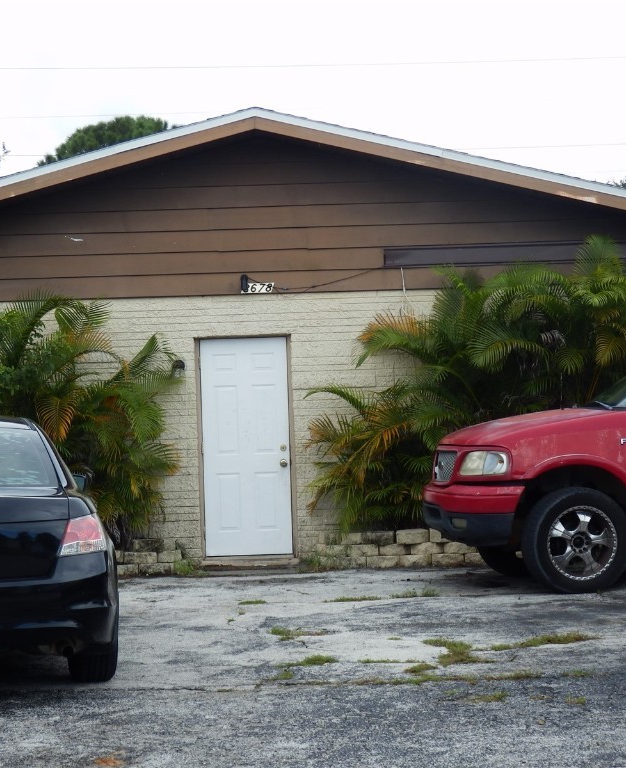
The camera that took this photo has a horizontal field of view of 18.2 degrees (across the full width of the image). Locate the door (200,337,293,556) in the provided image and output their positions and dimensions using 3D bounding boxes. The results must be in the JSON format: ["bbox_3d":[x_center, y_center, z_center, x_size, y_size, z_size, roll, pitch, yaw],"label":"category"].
[{"bbox_3d":[-0.622,0.591,18.250,0.810,2.030,0.060,-2,-2,-1],"label":"door"}]

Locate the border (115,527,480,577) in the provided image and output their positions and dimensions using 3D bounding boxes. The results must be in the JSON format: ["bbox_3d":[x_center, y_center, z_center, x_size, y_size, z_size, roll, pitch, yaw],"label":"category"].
[{"bbox_3d":[-0.106,1.554,17.950,3.600,0.360,0.360,-2,-2,-1],"label":"border"}]

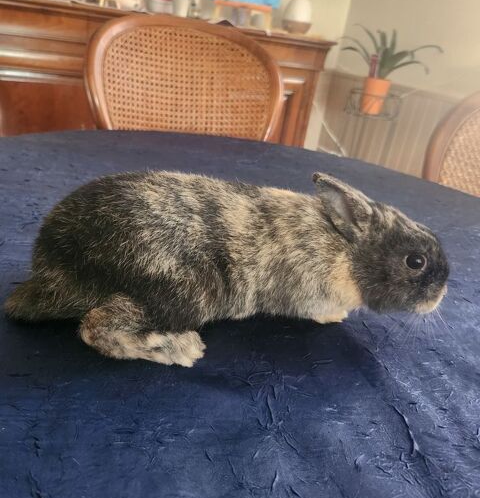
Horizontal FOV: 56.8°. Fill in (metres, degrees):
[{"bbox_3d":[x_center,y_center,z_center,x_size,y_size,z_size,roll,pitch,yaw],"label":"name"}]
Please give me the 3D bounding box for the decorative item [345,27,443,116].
[{"bbox_3d":[0.706,-0.848,2.100,0.343,0.331,0.404,-5,30,-24],"label":"decorative item"}]

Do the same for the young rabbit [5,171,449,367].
[{"bbox_3d":[0.008,0.006,0.355,0.365,0.120,0.120,3,28,-11],"label":"young rabbit"}]

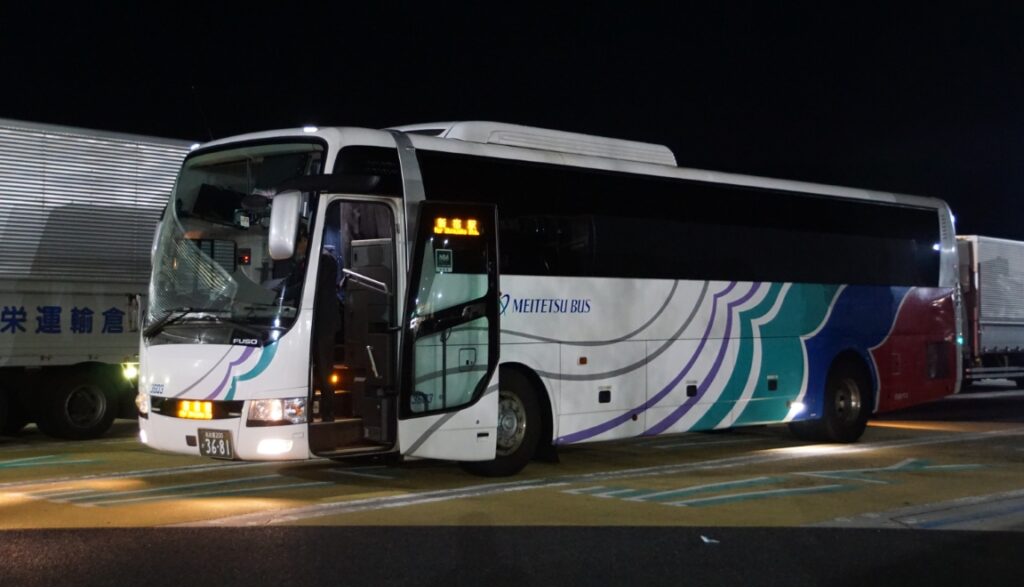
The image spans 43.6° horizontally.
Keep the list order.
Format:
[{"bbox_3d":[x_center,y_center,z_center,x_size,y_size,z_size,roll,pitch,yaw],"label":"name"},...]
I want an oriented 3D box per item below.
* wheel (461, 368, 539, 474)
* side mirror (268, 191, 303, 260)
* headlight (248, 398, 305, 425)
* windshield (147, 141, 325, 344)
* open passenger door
[{"bbox_3d":[-0.204,1.204,12.120,1.040,1.040,0.300,2,-2,-44],"label":"wheel"},{"bbox_3d":[-1.813,-0.546,10.271,0.250,0.550,0.150,-1,-7,21],"label":"side mirror"},{"bbox_3d":[-1.911,0.978,10.498,0.460,0.210,0.240,-1,-2,31],"label":"headlight"},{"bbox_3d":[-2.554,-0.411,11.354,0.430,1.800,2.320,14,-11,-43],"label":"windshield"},{"bbox_3d":[-0.533,0.320,10.920,0.940,2.160,0.140,1,-4,-30],"label":"open passenger door"}]

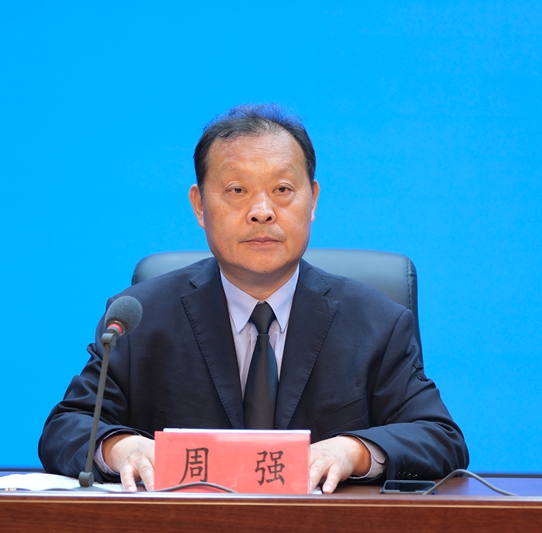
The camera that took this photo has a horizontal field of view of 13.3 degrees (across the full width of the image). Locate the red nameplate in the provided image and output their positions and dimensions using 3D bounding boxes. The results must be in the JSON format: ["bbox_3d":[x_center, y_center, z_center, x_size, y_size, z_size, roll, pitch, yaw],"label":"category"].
[{"bbox_3d":[-0.050,0.255,3.010,0.200,0.092,0.060,1,0,0],"label":"red nameplate"}]

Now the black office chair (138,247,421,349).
[{"bbox_3d":[0.010,0.510,3.520,0.600,1.080,0.640,1,0,0],"label":"black office chair"}]

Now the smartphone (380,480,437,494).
[{"bbox_3d":[0.186,0.295,3.110,0.075,0.010,0.155,1,0,4],"label":"smartphone"}]

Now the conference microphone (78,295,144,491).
[{"bbox_3d":[-0.215,0.168,3.060,0.105,0.268,0.140,1,0,21],"label":"conference microphone"}]

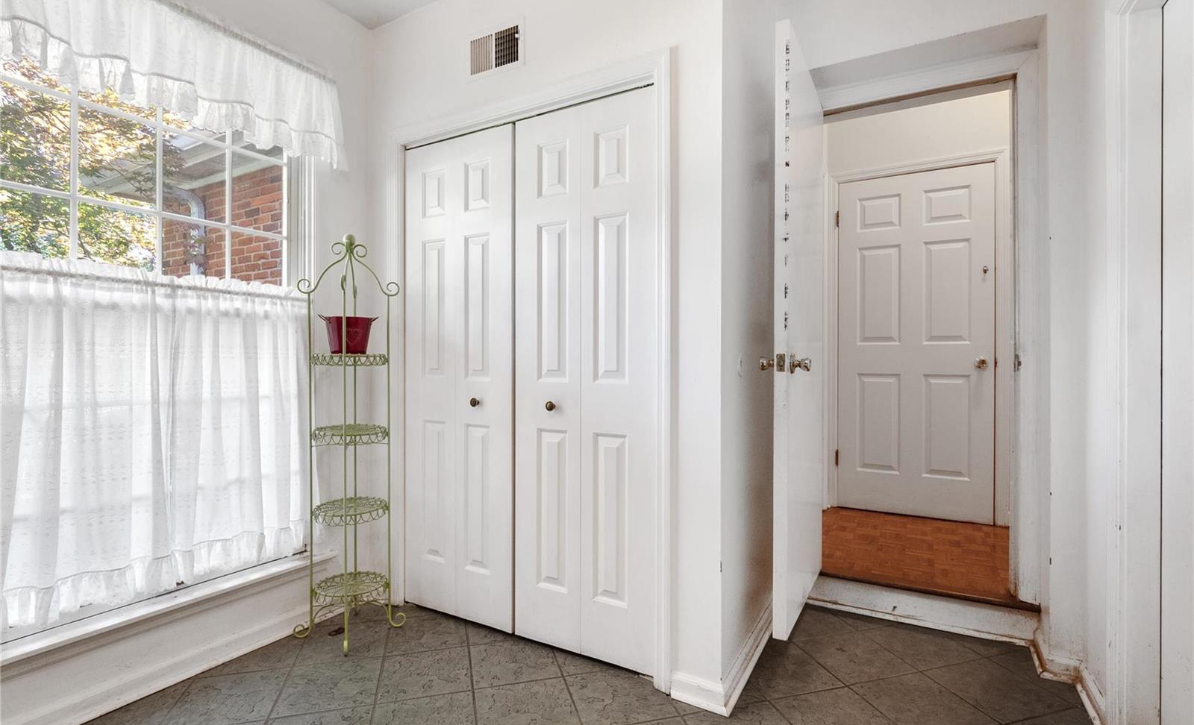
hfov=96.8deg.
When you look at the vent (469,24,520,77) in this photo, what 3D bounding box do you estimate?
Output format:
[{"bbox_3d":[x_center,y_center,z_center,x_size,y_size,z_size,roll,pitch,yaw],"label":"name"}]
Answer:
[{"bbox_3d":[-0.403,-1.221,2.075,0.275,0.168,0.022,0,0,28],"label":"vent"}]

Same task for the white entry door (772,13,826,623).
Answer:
[{"bbox_3d":[0.795,-0.104,2.053,0.045,2.035,0.710,0,0,31],"label":"white entry door"}]

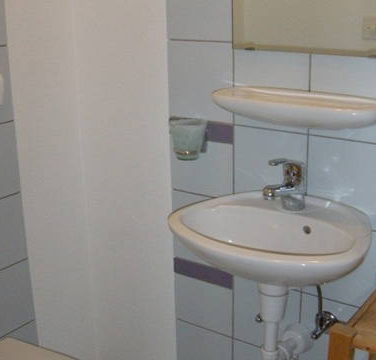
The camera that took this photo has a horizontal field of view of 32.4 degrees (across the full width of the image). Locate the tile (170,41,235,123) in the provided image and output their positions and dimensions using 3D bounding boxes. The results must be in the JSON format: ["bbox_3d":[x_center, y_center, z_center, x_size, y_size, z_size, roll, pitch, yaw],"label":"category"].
[{"bbox_3d":[0.033,-0.248,1.634,0.198,0.200,0.012,11,21,33],"label":"tile"}]

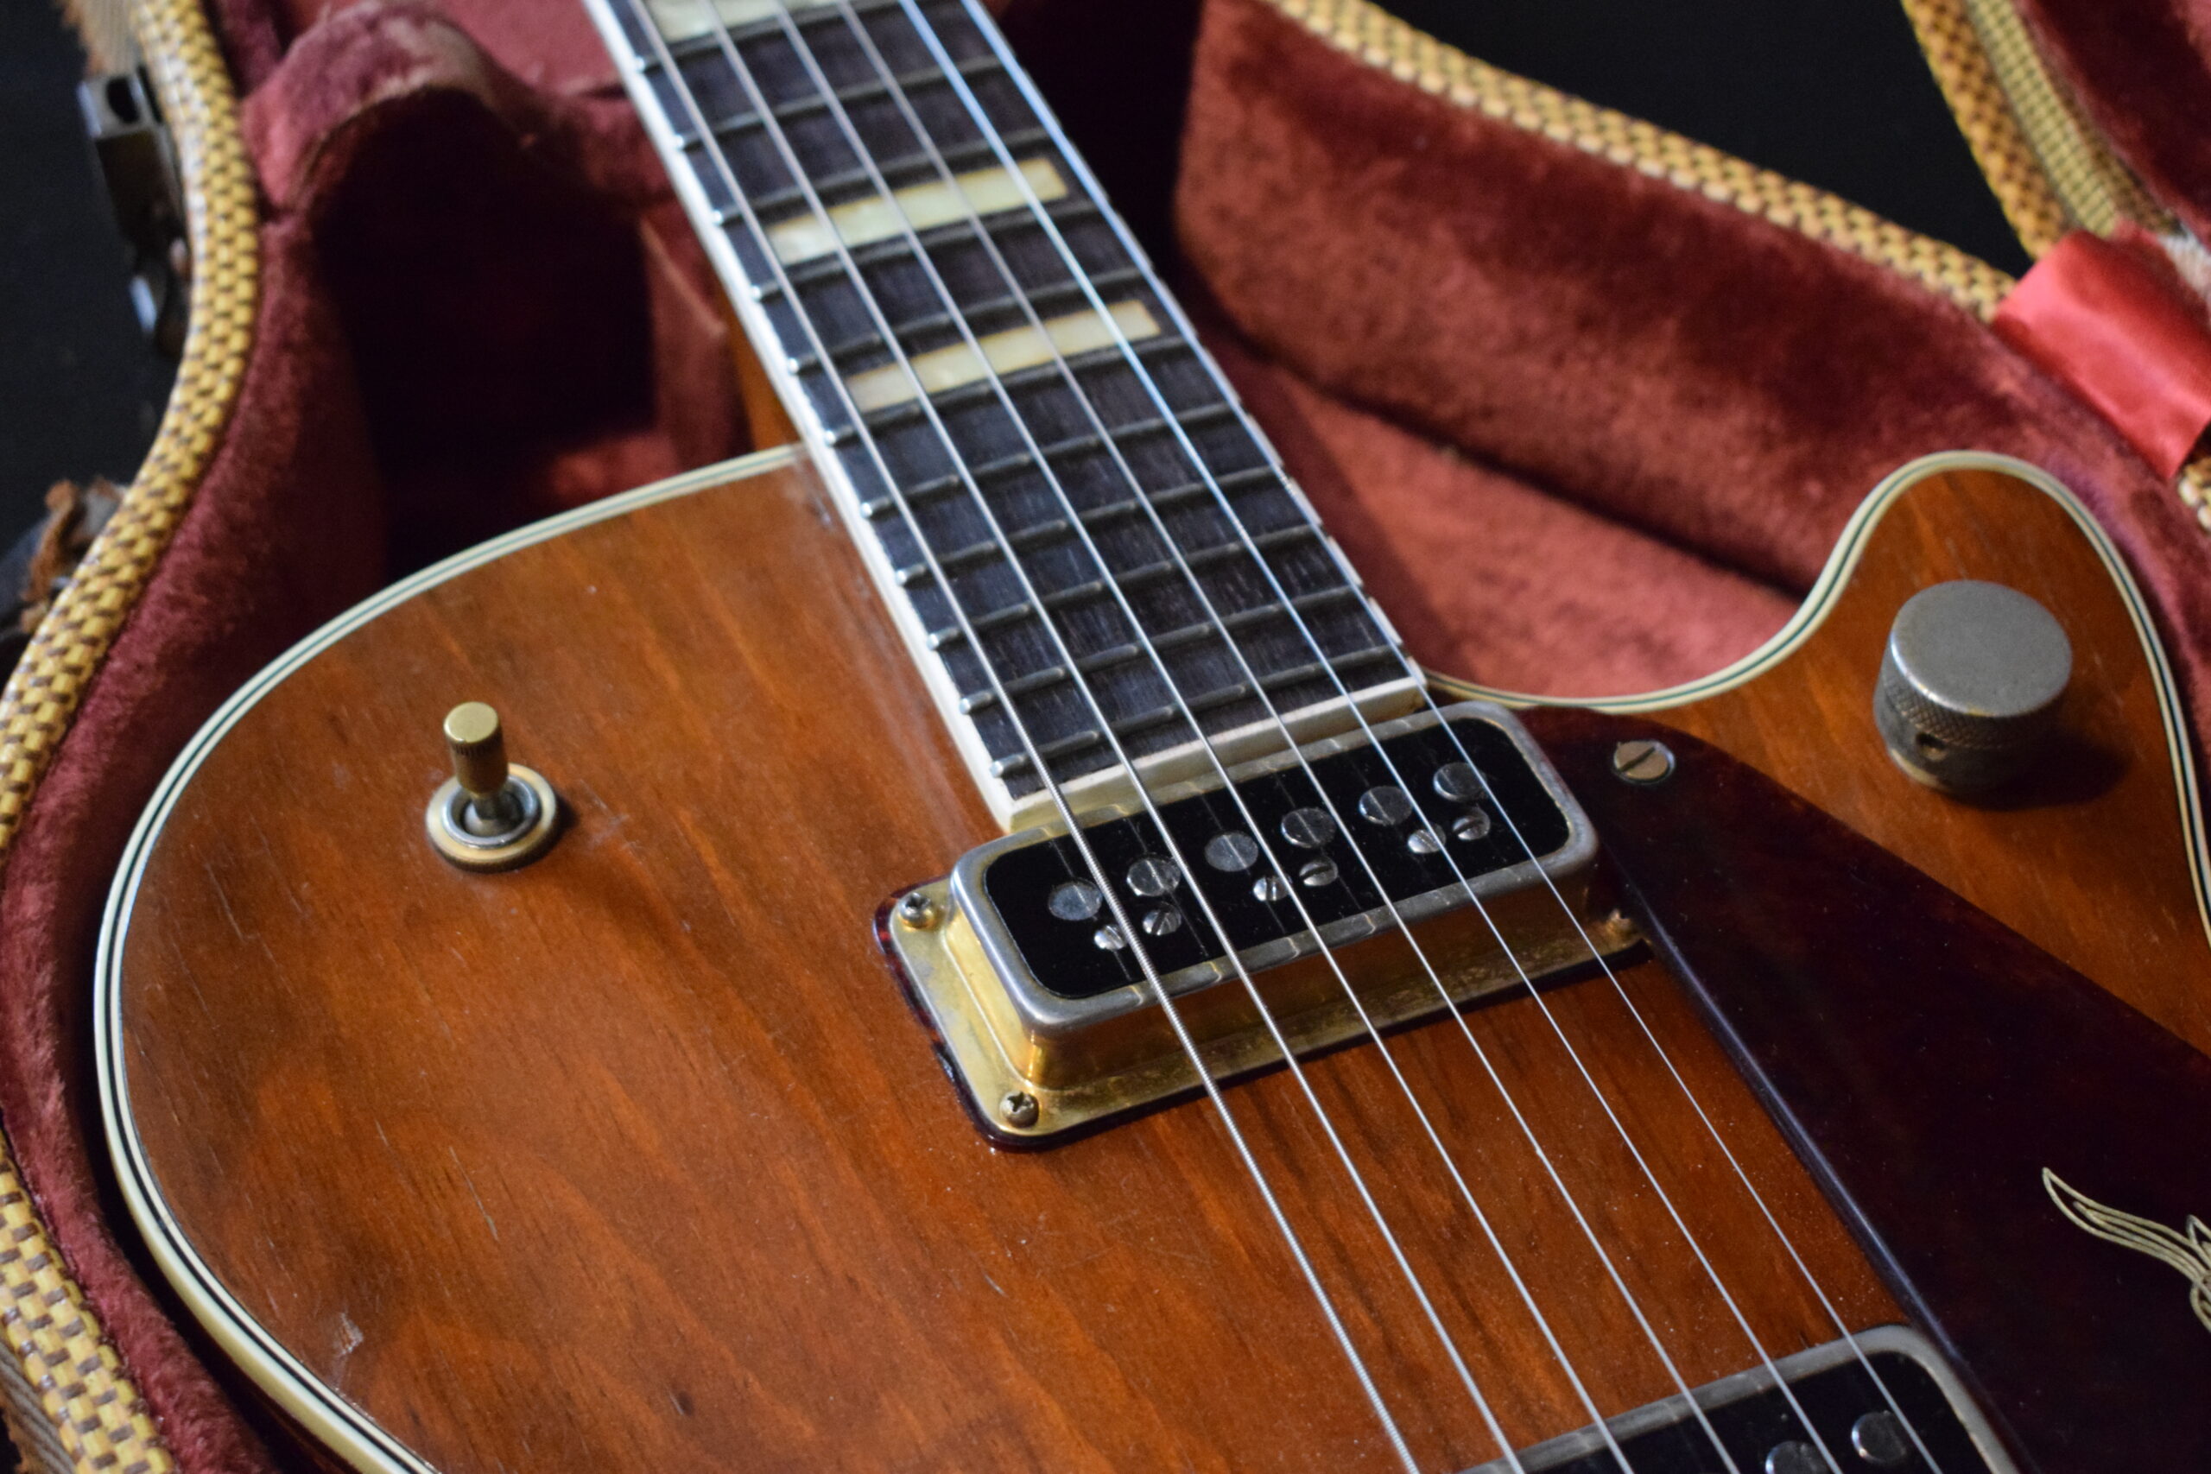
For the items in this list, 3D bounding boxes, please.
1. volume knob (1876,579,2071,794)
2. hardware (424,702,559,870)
[{"bbox_3d":[0.104,-0.006,0.466,0.021,0.015,0.021,2,50,0],"label":"volume knob"},{"bbox_3d":[-0.074,0.004,0.458,0.015,0.019,0.015,-5,49,0],"label":"hardware"}]

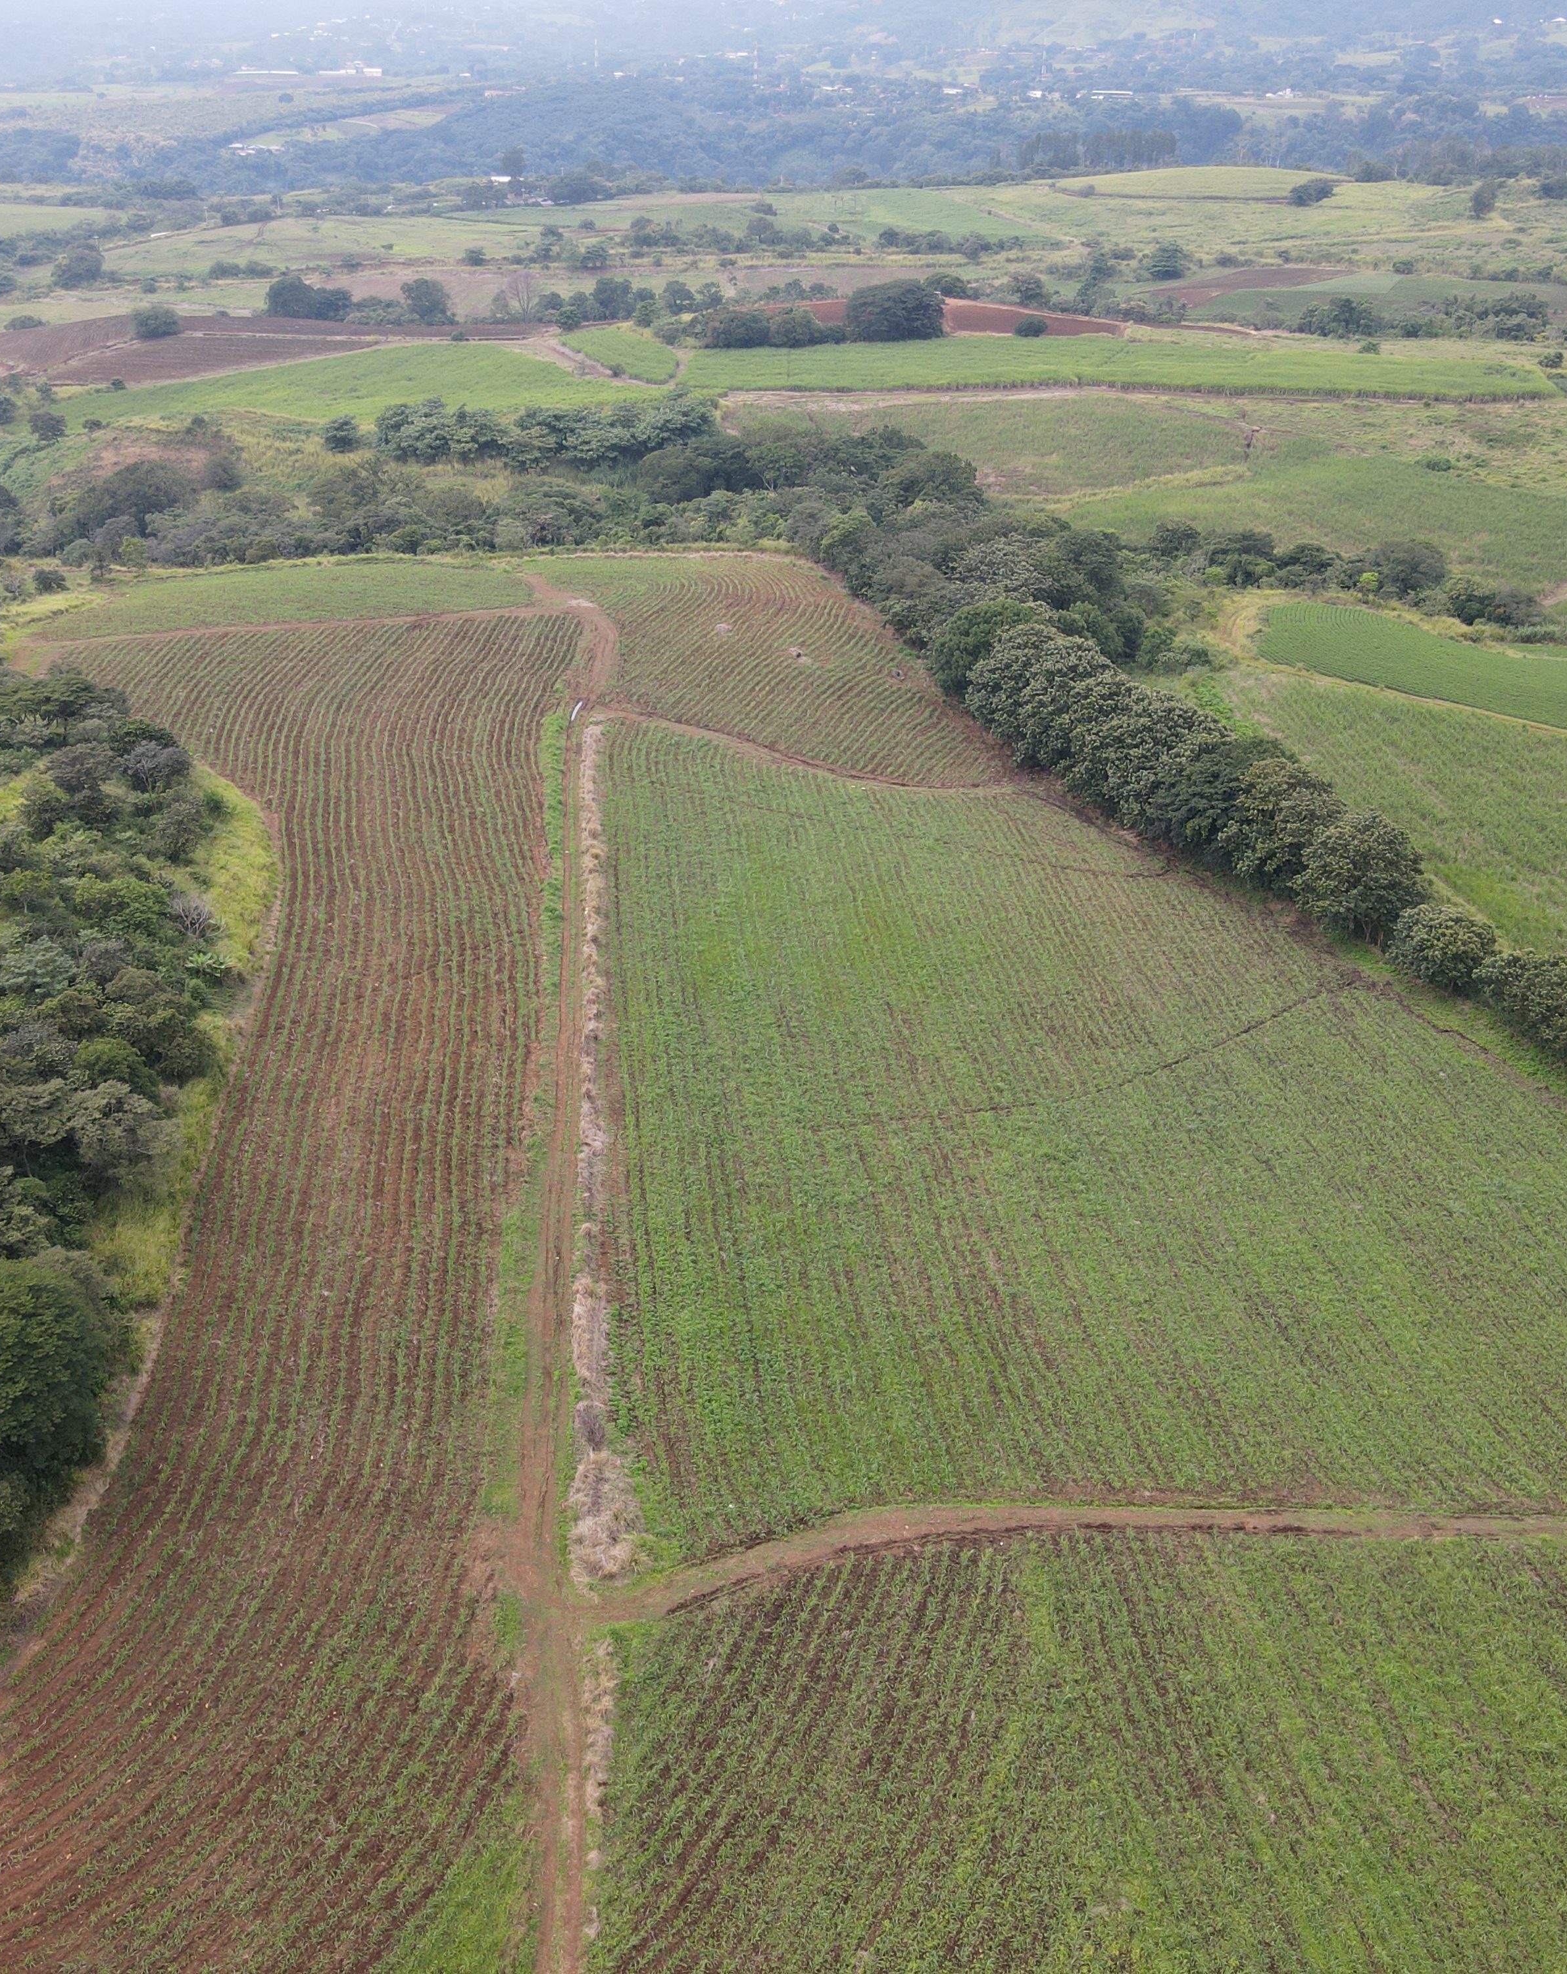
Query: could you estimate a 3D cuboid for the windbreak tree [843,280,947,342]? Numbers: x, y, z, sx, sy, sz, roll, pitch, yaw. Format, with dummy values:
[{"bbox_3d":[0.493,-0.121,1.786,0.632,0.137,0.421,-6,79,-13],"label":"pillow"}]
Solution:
[{"bbox_3d":[34.380,-209.130,565.000,31.500,18.000,28.000,0,30,0],"label":"windbreak tree"}]

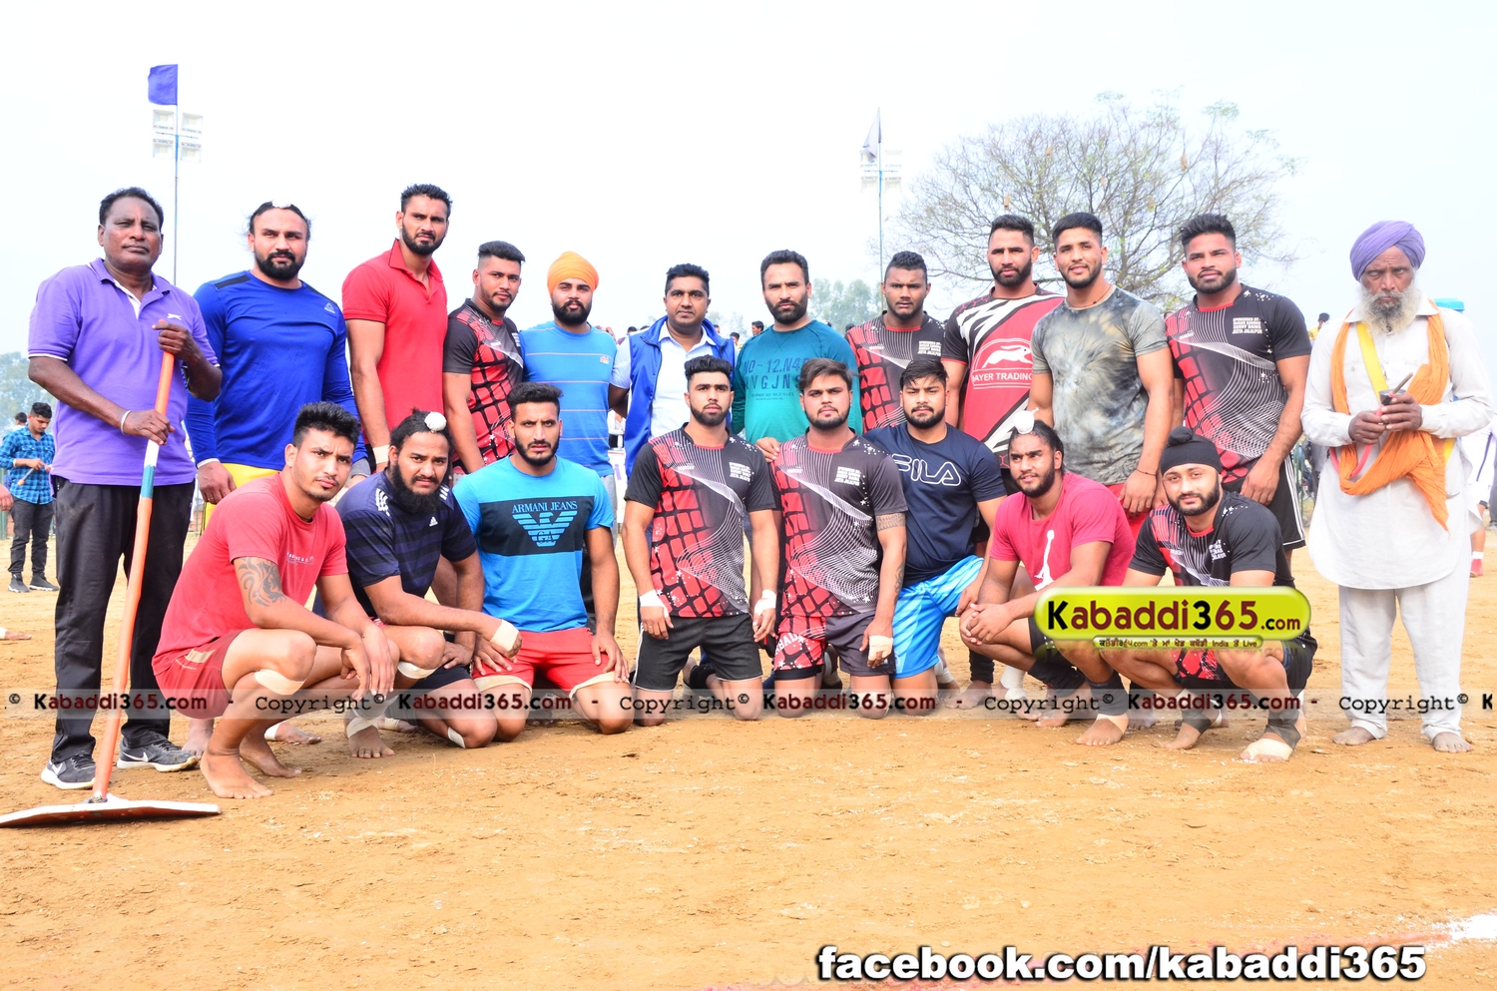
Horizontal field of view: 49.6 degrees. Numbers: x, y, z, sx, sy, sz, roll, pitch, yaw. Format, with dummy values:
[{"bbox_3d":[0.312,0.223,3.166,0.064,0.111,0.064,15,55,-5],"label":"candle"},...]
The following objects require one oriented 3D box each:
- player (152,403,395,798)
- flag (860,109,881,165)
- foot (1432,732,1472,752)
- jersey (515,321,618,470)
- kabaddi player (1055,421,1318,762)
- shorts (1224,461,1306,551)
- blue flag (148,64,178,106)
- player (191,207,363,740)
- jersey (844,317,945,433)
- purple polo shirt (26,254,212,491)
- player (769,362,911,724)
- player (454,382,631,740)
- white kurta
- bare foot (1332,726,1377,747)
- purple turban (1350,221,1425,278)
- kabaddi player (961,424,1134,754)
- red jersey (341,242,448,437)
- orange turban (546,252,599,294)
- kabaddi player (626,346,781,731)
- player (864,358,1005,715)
[{"bbox_3d":[-1.410,0.290,4.800,0.740,1.110,0.580,-1,0,37],"label":"player"},{"bbox_3d":[3.210,-9.420,42.500,0.520,1.400,0.250,0,0,-12],"label":"flag"},{"bbox_3d":[2.245,0.757,5.170,0.100,0.085,0.240,0,0,14],"label":"foot"},{"bbox_3d":[-0.698,-0.370,6.250,0.460,0.620,0.270,0,0,-12],"label":"jersey"},{"bbox_3d":[1.430,0.300,5.220,0.680,1.030,0.700,-1,0,30],"label":"kabaddi player"},{"bbox_3d":[1.713,-0.008,5.570,0.430,0.420,0.310,0,0,30],"label":"shorts"},{"bbox_3d":[-13.040,-9.140,36.000,0.670,0.930,0.150,0,0,-12],"label":"blue flag"},{"bbox_3d":[-1.580,-0.070,5.420,0.580,1.820,0.400,0,0,-14],"label":"player"},{"bbox_3d":[0.580,-0.385,6.200,0.500,0.660,0.290,0,0,6],"label":"jersey"},{"bbox_3d":[-1.858,-0.364,4.800,0.510,0.670,0.320,0,0,-36],"label":"purple polo shirt"},{"bbox_3d":[0.332,0.139,6.080,0.520,1.310,0.640,0,2,9],"label":"player"},{"bbox_3d":[-0.745,0.220,5.830,0.620,1.230,0.620,0,0,-10],"label":"player"},{"bbox_3d":[2.145,-0.163,5.360,0.580,0.950,0.370,1,2,23],"label":"white kurta"},{"bbox_3d":[2.000,0.757,5.290,0.240,0.085,0.100,0,0,-42],"label":"bare foot"},{"bbox_3d":[2.054,-0.789,5.200,0.235,0.190,0.260,0,0,20],"label":"purple turban"},{"bbox_3d":[1.038,0.260,5.620,0.540,1.090,0.680,1,2,34],"label":"kabaddi player"},{"bbox_3d":[-1.222,-0.530,5.600,0.300,0.710,0.460,0,0,34],"label":"red jersey"},{"bbox_3d":[-0.674,-0.856,6.220,0.205,0.175,0.235,0,0,-10],"label":"orange turban"},{"bbox_3d":[-0.180,0.143,6.000,0.560,1.310,0.640,0,2,-9],"label":"kabaddi player"},{"bbox_3d":[0.710,0.150,6.300,0.620,1.340,0.600,0,0,3],"label":"player"}]

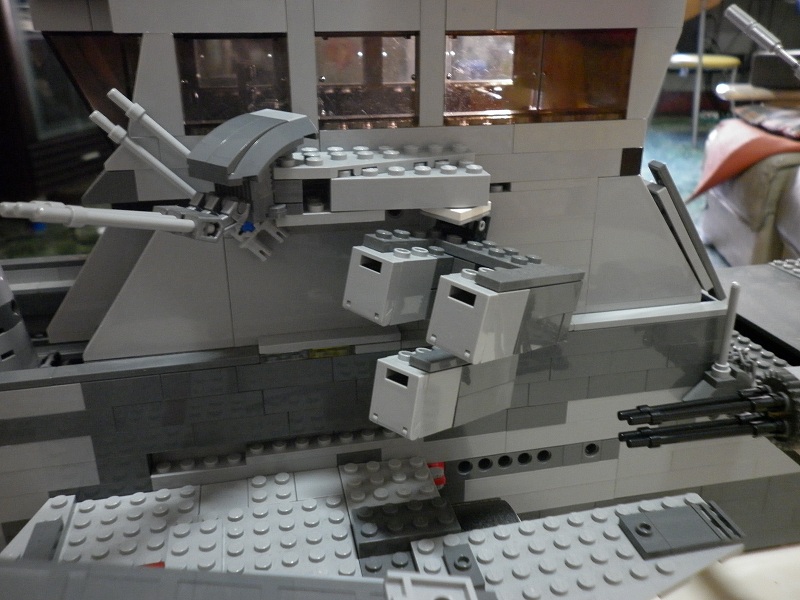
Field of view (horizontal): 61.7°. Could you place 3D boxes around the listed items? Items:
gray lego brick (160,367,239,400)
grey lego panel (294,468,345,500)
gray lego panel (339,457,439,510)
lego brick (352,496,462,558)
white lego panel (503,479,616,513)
[{"bbox_3d":[-0.066,0.026,0.223,0.024,0.010,0.008,-5,22,-11],"label":"gray lego brick"},{"bbox_3d":[-0.028,0.066,0.235,0.016,0.003,0.016,-5,22,-11],"label":"grey lego panel"},{"bbox_3d":[-0.004,0.065,0.236,0.032,0.005,0.024,-2,21,-12],"label":"gray lego panel"},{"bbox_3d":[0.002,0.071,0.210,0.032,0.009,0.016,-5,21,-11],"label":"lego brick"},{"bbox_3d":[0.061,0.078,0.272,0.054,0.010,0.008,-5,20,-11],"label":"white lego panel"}]

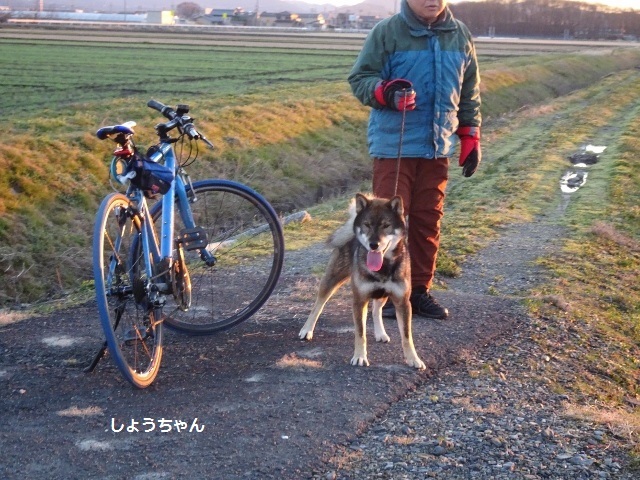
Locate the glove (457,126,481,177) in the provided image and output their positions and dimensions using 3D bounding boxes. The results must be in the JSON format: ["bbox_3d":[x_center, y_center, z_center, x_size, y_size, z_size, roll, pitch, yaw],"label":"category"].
[{"bbox_3d":[0.671,-0.400,6.100,0.110,0.230,0.110,-1,10,-10],"label":"glove"}]

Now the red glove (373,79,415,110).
[{"bbox_3d":[0.329,-0.634,5.880,0.185,0.135,0.125,-1,10,-15],"label":"red glove"}]

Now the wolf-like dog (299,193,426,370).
[{"bbox_3d":[0.194,0.134,5.345,0.340,0.690,0.760,-2,10,-20],"label":"wolf-like dog"}]

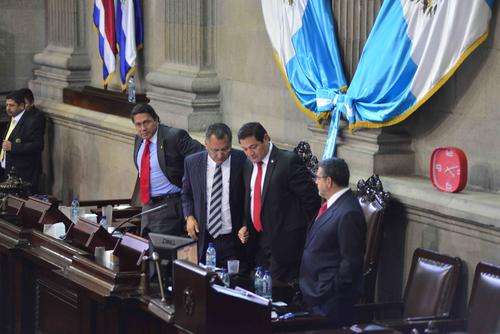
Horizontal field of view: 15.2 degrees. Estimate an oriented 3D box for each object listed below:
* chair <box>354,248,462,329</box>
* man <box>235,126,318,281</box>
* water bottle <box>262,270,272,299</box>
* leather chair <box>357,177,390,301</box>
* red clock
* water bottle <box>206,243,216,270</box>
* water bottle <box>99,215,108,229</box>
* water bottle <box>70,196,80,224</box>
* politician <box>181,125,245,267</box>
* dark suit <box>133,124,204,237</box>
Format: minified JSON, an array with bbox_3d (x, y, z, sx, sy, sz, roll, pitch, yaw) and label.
[{"bbox_3d":[0.863,1.054,11.015,0.640,1.060,0.590,-3,7,-24],"label":"chair"},{"bbox_3d":[0.184,0.555,13.112,0.560,1.700,0.400,6,10,38],"label":"man"},{"bbox_3d":[0.117,0.774,12.213,0.064,0.190,0.064,6,10,40],"label":"water bottle"},{"bbox_3d":[0.466,0.778,11.641,0.660,1.420,0.630,-3,7,-24],"label":"leather chair"},{"bbox_3d":[1.400,0.024,13.220,0.080,0.310,0.300,-5,9,-36],"label":"red clock"},{"bbox_3d":[-0.261,0.615,12.713,0.065,0.195,0.065,0,8,0],"label":"water bottle"},{"bbox_3d":[-1.045,0.461,13.414,0.066,0.240,0.066,-3,7,-24],"label":"water bottle"},{"bbox_3d":[-1.345,0.341,14.464,0.066,0.240,0.066,-3,7,-24],"label":"water bottle"},{"bbox_3d":[-0.248,0.524,13.610,0.520,1.660,0.380,1,8,8],"label":"politician"},{"bbox_3d":[-0.607,0.421,13.896,0.600,1.450,0.380,4,9,28],"label":"dark suit"}]

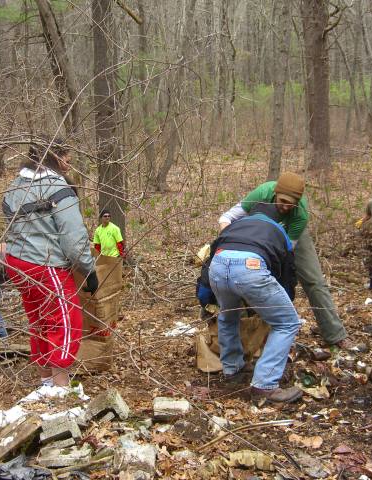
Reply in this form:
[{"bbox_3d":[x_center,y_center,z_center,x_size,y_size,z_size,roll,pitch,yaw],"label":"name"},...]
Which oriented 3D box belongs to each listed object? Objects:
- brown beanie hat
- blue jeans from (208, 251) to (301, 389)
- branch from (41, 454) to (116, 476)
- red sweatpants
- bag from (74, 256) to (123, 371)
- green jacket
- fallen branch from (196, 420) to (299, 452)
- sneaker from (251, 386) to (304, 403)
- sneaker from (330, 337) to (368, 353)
[{"bbox_3d":[0.733,-0.370,4.950,0.190,0.180,0.220,16,21,10],"label":"brown beanie hat"},{"bbox_3d":[0.439,0.503,4.500,0.470,0.840,0.440,2,5,22],"label":"blue jeans"},{"bbox_3d":[-0.450,0.982,3.075,0.319,0.060,0.060,-3,5,-30],"label":"branch"},{"bbox_3d":[-0.950,0.460,4.650,0.400,0.770,0.380,-3,6,-37],"label":"red sweatpants"},{"bbox_3d":[-0.655,0.537,5.200,0.380,0.840,0.300,-1,5,-9],"label":"bag"},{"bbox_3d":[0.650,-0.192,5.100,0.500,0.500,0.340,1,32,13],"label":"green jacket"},{"bbox_3d":[0.291,0.978,3.581,0.655,0.060,0.090,-3,6,-36],"label":"fallen branch"},{"bbox_3d":[0.550,0.929,4.250,0.300,0.110,0.110,1,5,16],"label":"sneaker"},{"bbox_3d":[1.226,0.781,5.300,0.290,0.110,0.110,2,5,28],"label":"sneaker"}]

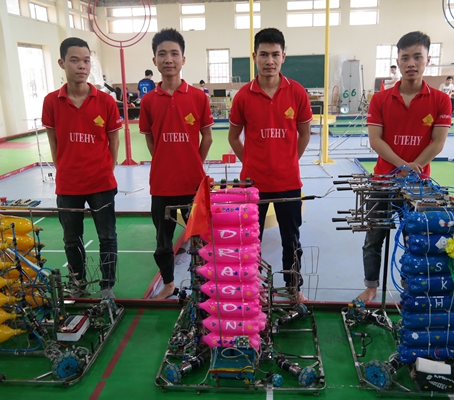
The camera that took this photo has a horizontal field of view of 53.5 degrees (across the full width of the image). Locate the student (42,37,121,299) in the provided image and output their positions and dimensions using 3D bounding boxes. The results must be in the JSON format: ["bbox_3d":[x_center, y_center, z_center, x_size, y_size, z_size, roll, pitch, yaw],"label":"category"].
[{"bbox_3d":[-0.962,-0.174,2.978,0.500,1.705,0.320,-4,16,-7],"label":"student"}]

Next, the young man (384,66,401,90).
[{"bbox_3d":[5.018,-3.257,13.490,0.500,1.560,0.500,-11,18,-28],"label":"young man"}]

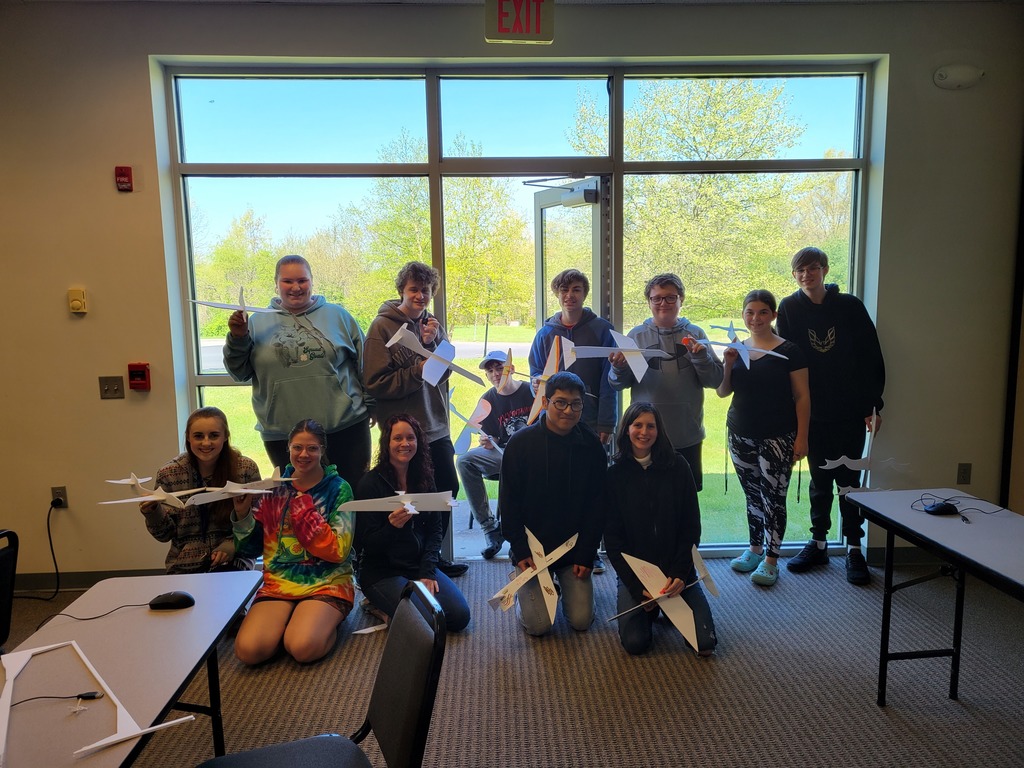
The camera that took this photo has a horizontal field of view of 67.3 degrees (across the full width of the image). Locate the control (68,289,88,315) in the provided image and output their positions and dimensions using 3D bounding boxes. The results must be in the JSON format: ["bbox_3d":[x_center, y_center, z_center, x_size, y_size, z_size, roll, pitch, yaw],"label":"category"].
[{"bbox_3d":[-2.171,-0.416,3.854,0.067,0.113,0.050,-1,7,-3],"label":"control"}]

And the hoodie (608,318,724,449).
[{"bbox_3d":[0.723,-0.007,3.600,0.510,0.590,0.370,0,8,8],"label":"hoodie"}]

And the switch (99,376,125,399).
[{"bbox_3d":[-2.028,0.019,3.901,0.118,0.115,0.020,-1,7,-3],"label":"switch"}]

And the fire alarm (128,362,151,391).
[{"bbox_3d":[-1.897,-0.036,3.919,0.088,0.126,0.045,-1,7,-3],"label":"fire alarm"}]

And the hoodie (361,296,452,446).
[{"bbox_3d":[-0.527,-0.062,3.844,0.450,0.690,0.350,-4,8,-22],"label":"hoodie"}]

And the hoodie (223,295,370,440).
[{"bbox_3d":[-1.025,-0.079,3.677,0.690,0.690,0.380,-2,8,-8],"label":"hoodie"}]

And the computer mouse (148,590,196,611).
[{"bbox_3d":[-0.887,0.559,2.008,0.114,0.037,0.062,0,7,4],"label":"computer mouse"}]

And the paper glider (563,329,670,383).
[{"bbox_3d":[0.464,-0.134,3.380,0.500,0.060,0.480,4,29,-21],"label":"paper glider"}]

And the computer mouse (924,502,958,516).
[{"bbox_3d":[1.506,0.433,2.695,0.112,0.037,0.062,0,7,3],"label":"computer mouse"}]

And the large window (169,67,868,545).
[{"bbox_3d":[0.090,-0.338,4.198,3.670,2.640,0.140,-1,7,-3],"label":"large window"}]

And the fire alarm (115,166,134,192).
[{"bbox_3d":[-1.899,-1.000,3.767,0.076,0.120,0.036,-1,7,-3],"label":"fire alarm"}]

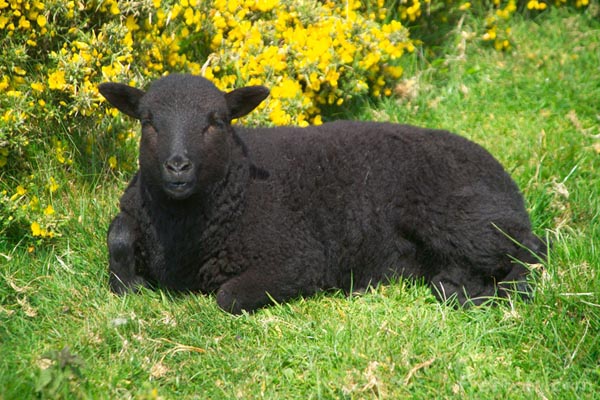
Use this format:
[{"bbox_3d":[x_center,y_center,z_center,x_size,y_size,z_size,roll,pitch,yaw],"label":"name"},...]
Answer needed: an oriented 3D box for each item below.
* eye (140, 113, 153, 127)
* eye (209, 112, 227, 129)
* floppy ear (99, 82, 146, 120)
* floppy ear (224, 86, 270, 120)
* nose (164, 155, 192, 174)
[{"bbox_3d":[-0.236,-0.123,4.340,0.013,0.022,0.023,-12,18,-41],"label":"eye"},{"bbox_3d":[-0.126,-0.122,4.340,0.026,0.024,0.014,-12,18,-41],"label":"eye"},{"bbox_3d":[-0.276,-0.154,4.380,0.072,0.053,0.032,2,14,10],"label":"floppy ear"},{"bbox_3d":[-0.081,-0.149,4.380,0.072,0.051,0.032,-2,14,-10],"label":"floppy ear"},{"bbox_3d":[-0.182,-0.053,4.240,0.043,0.031,0.028,1,14,4],"label":"nose"}]

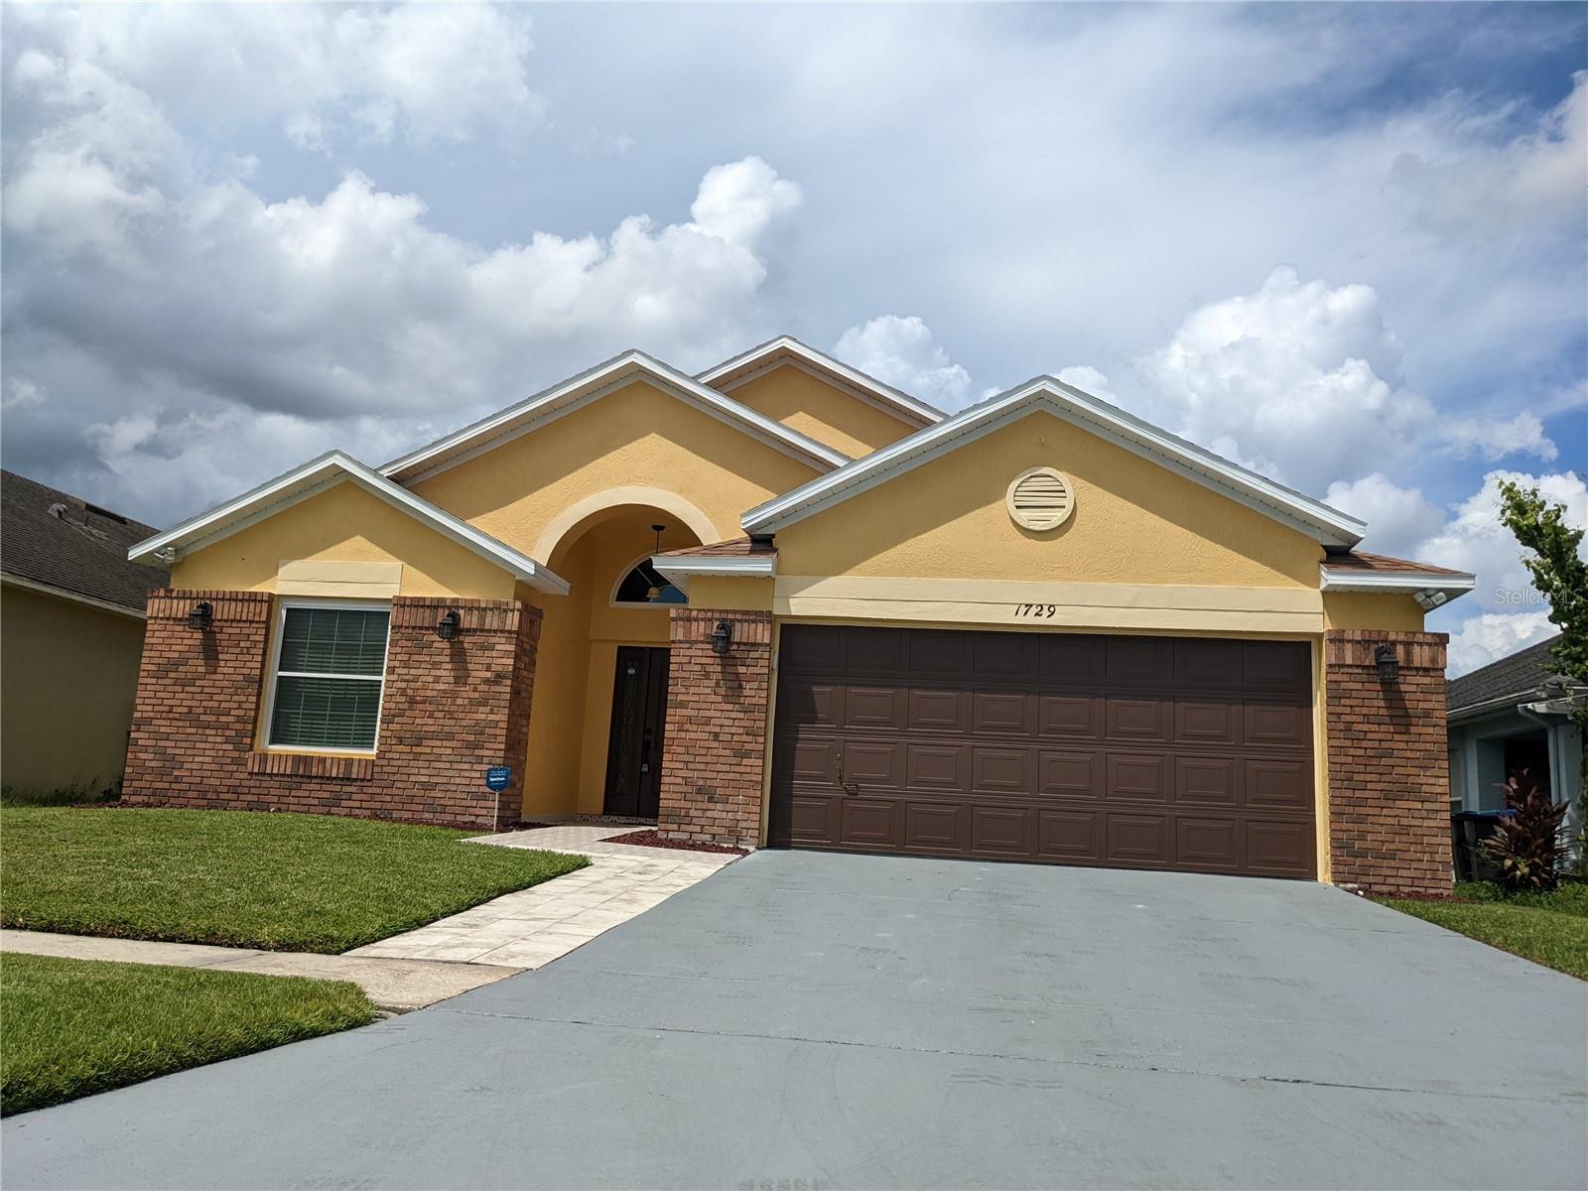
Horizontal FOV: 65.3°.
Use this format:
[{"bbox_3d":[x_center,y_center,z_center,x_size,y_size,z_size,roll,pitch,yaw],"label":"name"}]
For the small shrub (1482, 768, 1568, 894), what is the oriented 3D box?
[{"bbox_3d":[8.458,2.721,14.300,0.950,1.400,0.920,2,-11,9],"label":"small shrub"}]

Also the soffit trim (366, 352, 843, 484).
[{"bbox_3d":[-1.792,-1.816,12.872,5.060,1.410,0.420,2,-11,9],"label":"soffit trim"}]

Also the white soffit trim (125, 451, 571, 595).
[{"bbox_3d":[-4.466,-0.751,12.617,4.280,1.220,0.900,2,-11,9],"label":"white soffit trim"}]

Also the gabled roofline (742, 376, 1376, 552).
[{"bbox_3d":[2.329,-1.248,11.623,5.580,1.560,0.400,2,-11,9],"label":"gabled roofline"}]

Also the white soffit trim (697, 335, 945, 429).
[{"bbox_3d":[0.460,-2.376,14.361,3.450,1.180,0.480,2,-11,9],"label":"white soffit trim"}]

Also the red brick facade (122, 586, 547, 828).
[{"bbox_3d":[-4.585,1.118,12.325,4.020,2.170,0.580,2,-11,9],"label":"red brick facade"}]

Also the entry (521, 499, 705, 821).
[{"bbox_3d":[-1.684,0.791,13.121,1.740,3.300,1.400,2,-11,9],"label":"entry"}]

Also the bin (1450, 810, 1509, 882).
[{"bbox_3d":[8.918,3.269,16.000,0.680,1.030,0.720,2,-11,9],"label":"bin"}]

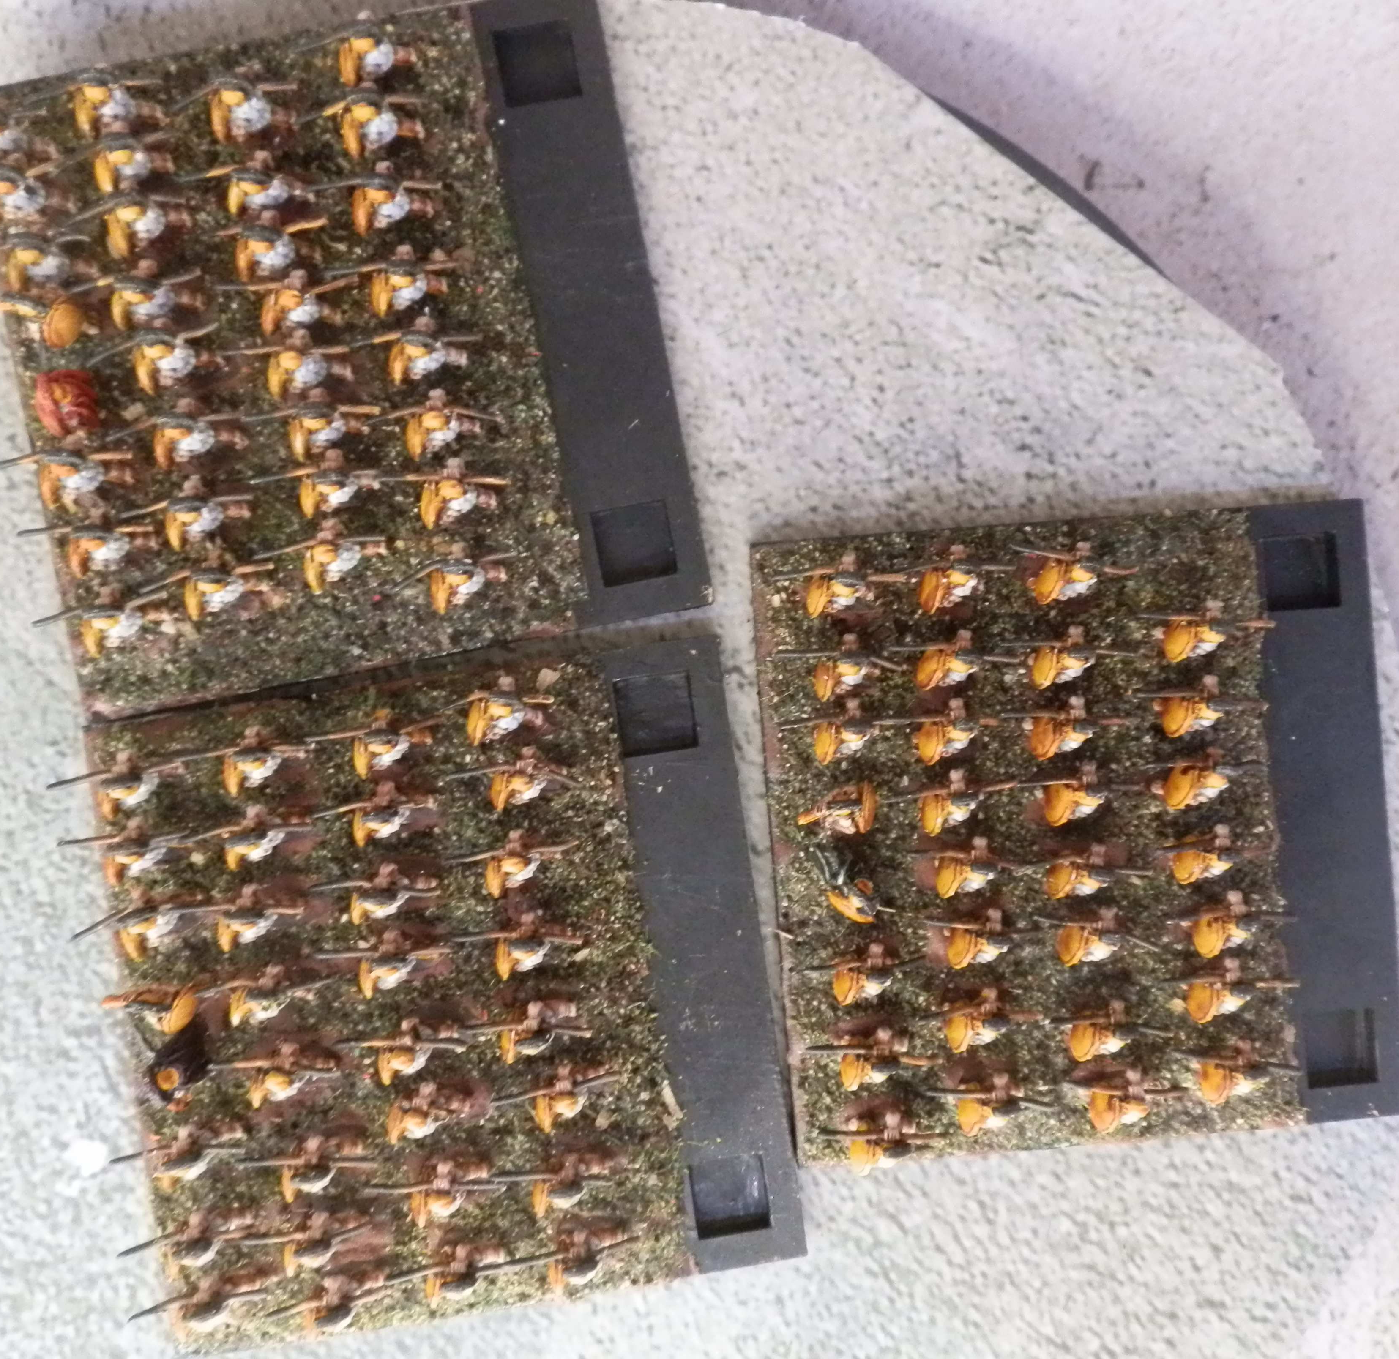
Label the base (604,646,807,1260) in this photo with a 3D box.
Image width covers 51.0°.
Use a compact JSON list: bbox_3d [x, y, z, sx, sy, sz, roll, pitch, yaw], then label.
[{"bbox_3d":[0.001,0.026,0.142,0.011,0.003,0.060,-8,90,-3],"label":"base"}]

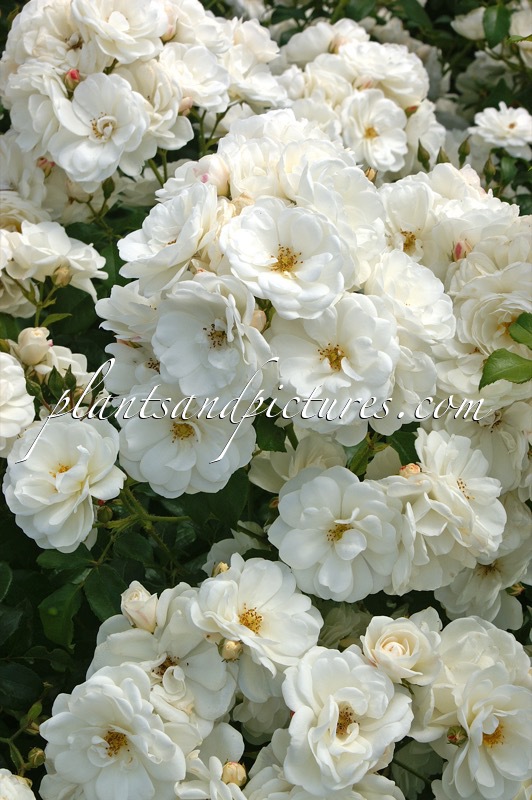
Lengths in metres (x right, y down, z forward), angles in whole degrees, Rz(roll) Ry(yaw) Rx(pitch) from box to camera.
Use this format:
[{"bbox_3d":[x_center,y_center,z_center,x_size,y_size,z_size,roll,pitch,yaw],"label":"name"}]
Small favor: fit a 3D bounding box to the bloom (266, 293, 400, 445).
[{"bbox_3d":[0.036,-0.018,1.060,0.071,0.075,0.042,0,-9,-2],"label":"bloom"}]

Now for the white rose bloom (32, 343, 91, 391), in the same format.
[{"bbox_3d":[-0.118,-0.018,1.150,0.039,0.030,0.039,18,37,0],"label":"white rose bloom"}]

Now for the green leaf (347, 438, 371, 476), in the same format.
[{"bbox_3d":[0.054,0.034,1.170,0.013,0.010,0.025,23,74,7],"label":"green leaf"}]

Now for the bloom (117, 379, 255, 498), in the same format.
[{"bbox_3d":[-0.044,0.018,1.090,0.074,0.072,0.040,0,-6,0],"label":"bloom"}]

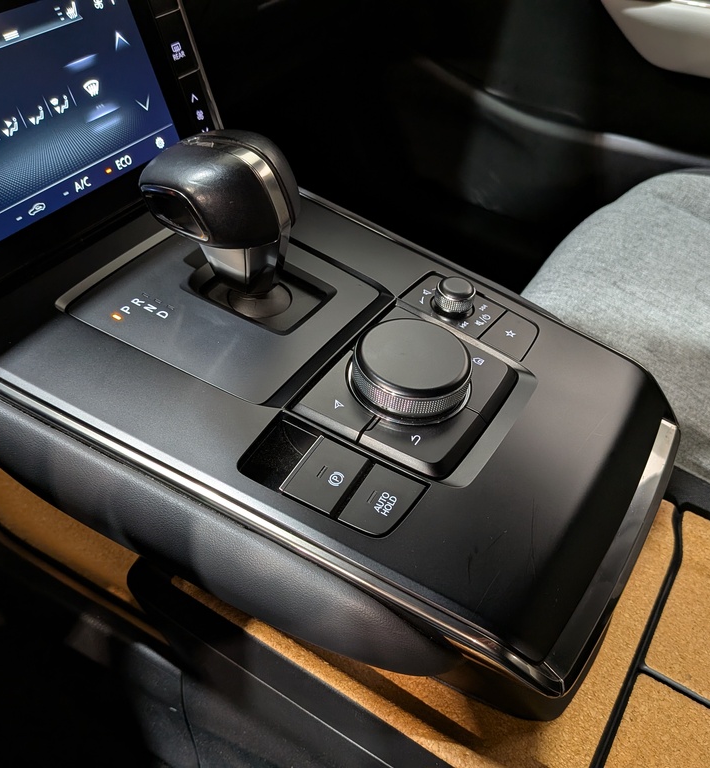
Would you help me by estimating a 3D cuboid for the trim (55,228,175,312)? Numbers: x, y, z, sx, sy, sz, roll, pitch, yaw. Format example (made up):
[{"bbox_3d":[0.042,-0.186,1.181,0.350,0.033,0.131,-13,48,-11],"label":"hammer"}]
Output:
[{"bbox_3d":[-0.120,-0.071,0.395,0.008,0.006,0.116,26,48,19],"label":"trim"}]

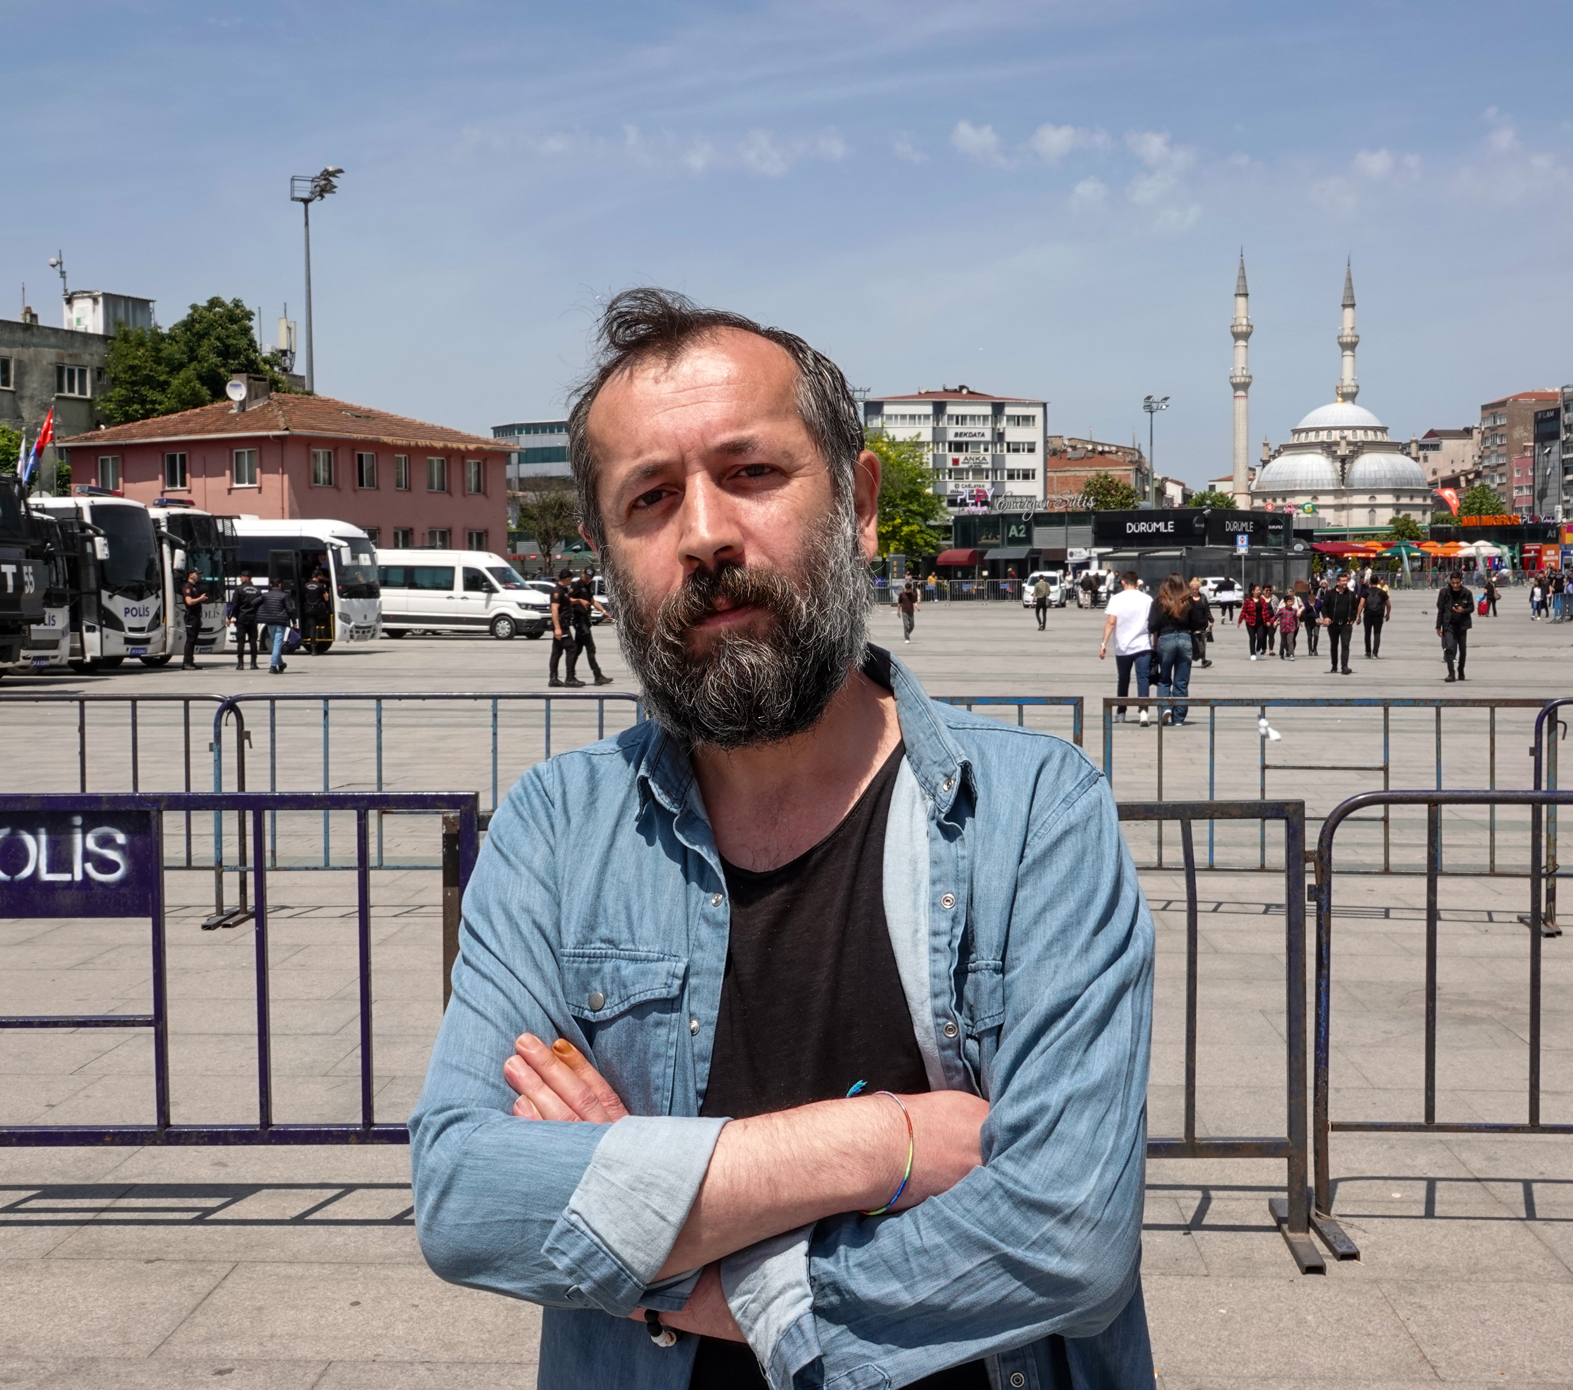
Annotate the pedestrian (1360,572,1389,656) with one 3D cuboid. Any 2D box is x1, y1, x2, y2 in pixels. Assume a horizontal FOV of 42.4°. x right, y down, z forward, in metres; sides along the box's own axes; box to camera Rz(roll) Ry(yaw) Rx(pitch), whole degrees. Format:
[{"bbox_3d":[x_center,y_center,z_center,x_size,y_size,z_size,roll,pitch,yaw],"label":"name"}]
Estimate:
[{"bbox_3d":[12.562,-1.671,43.300,0.580,1.780,0.420,0,3,12],"label":"pedestrian"}]

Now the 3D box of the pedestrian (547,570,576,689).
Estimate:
[{"bbox_3d":[-3.388,-1.016,31.000,0.480,1.810,0.520,-1,3,-13],"label":"pedestrian"}]

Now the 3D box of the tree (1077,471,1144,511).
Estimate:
[{"bbox_3d":[23.980,-11.882,149.566,5.000,9.000,5.000,0,3,0],"label":"tree"}]

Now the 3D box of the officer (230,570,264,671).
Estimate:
[{"bbox_3d":[-9.871,-1.357,37.100,0.600,1.800,0.380,-1,3,-13],"label":"officer"}]

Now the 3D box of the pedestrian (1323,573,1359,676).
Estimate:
[{"bbox_3d":[9.716,-1.256,35.500,0.620,1.780,0.420,0,3,9],"label":"pedestrian"}]

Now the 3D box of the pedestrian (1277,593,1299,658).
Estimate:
[{"bbox_3d":[10.398,-1.401,42.000,0.470,1.330,0.350,0,3,6],"label":"pedestrian"}]

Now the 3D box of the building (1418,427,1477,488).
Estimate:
[{"bbox_3d":[120.947,-38.290,370.572,12.500,21.000,13.000,1,3,17],"label":"building"}]

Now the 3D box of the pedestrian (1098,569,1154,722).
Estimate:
[{"bbox_3d":[3.837,-0.520,22.900,0.580,1.760,0.420,0,3,7],"label":"pedestrian"}]

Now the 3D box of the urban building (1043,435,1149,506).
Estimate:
[{"bbox_3d":[38.065,-21.939,244.147,13.000,18.300,14.000,1,3,20],"label":"urban building"}]

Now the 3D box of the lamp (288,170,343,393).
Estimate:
[{"bbox_3d":[-20.955,-13.512,90.377,2.300,20.000,1.500,1,4,23],"label":"lamp"}]

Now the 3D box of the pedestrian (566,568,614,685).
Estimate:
[{"bbox_3d":[-3.057,-1.057,31.300,0.720,1.810,0.500,0,3,-3],"label":"pedestrian"}]

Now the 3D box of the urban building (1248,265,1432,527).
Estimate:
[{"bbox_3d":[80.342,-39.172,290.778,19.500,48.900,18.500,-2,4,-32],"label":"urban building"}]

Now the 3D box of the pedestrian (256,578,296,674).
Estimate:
[{"bbox_3d":[-8.981,-1.215,35.589,0.650,1.690,0.500,0,3,-9],"label":"pedestrian"}]

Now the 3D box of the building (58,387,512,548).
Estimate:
[{"bbox_3d":[-19.066,-7.316,79.212,12.600,8.900,12.400,2,4,35],"label":"building"}]

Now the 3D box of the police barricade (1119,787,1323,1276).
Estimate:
[{"bbox_3d":[0.272,0.817,5.085,2.050,1.110,0.490,0,3,0],"label":"police barricade"}]

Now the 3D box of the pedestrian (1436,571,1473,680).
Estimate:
[{"bbox_3d":[10.663,-1.078,32.400,0.560,1.750,0.400,0,4,14],"label":"pedestrian"}]

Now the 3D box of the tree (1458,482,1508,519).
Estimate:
[{"bbox_3d":[69.626,-15.951,202.420,5.300,10.300,5.300,0,3,0],"label":"tree"}]

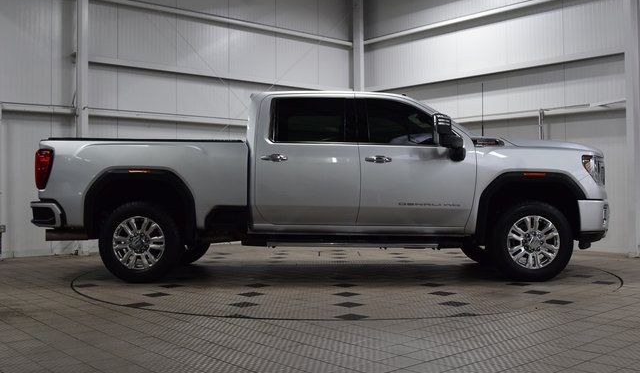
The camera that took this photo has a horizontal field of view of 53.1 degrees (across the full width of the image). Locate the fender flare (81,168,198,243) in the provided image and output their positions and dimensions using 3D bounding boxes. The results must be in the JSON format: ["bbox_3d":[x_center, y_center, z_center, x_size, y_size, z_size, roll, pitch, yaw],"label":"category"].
[{"bbox_3d":[-1.833,0.187,6.527,1.158,0.751,0.160,0,-1,0],"label":"fender flare"}]

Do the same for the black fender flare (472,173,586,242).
[{"bbox_3d":[2.149,0.210,6.561,1.140,0.733,0.160,0,-1,0],"label":"black fender flare"}]

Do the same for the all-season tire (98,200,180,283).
[{"bbox_3d":[-1.845,0.567,6.637,0.840,0.840,0.280,0,-1,0],"label":"all-season tire"}]

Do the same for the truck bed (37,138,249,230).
[{"bbox_3d":[-1.827,-0.017,7.520,2.194,0.947,2.060,0,-1,0],"label":"truck bed"}]

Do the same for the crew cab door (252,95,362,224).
[{"bbox_3d":[-0.138,-0.267,6.639,1.092,1.385,0.270,0,-1,0],"label":"crew cab door"}]

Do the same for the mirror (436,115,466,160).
[{"bbox_3d":[1.284,-0.476,6.375,0.330,0.436,0.340,0,-1,0],"label":"mirror"}]

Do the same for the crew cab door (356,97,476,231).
[{"bbox_3d":[0.986,-0.256,6.655,1.219,1.380,0.270,0,-1,0],"label":"crew cab door"}]

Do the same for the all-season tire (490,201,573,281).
[{"bbox_3d":[2.198,0.560,6.681,0.840,0.840,0.280,0,-1,0],"label":"all-season tire"}]

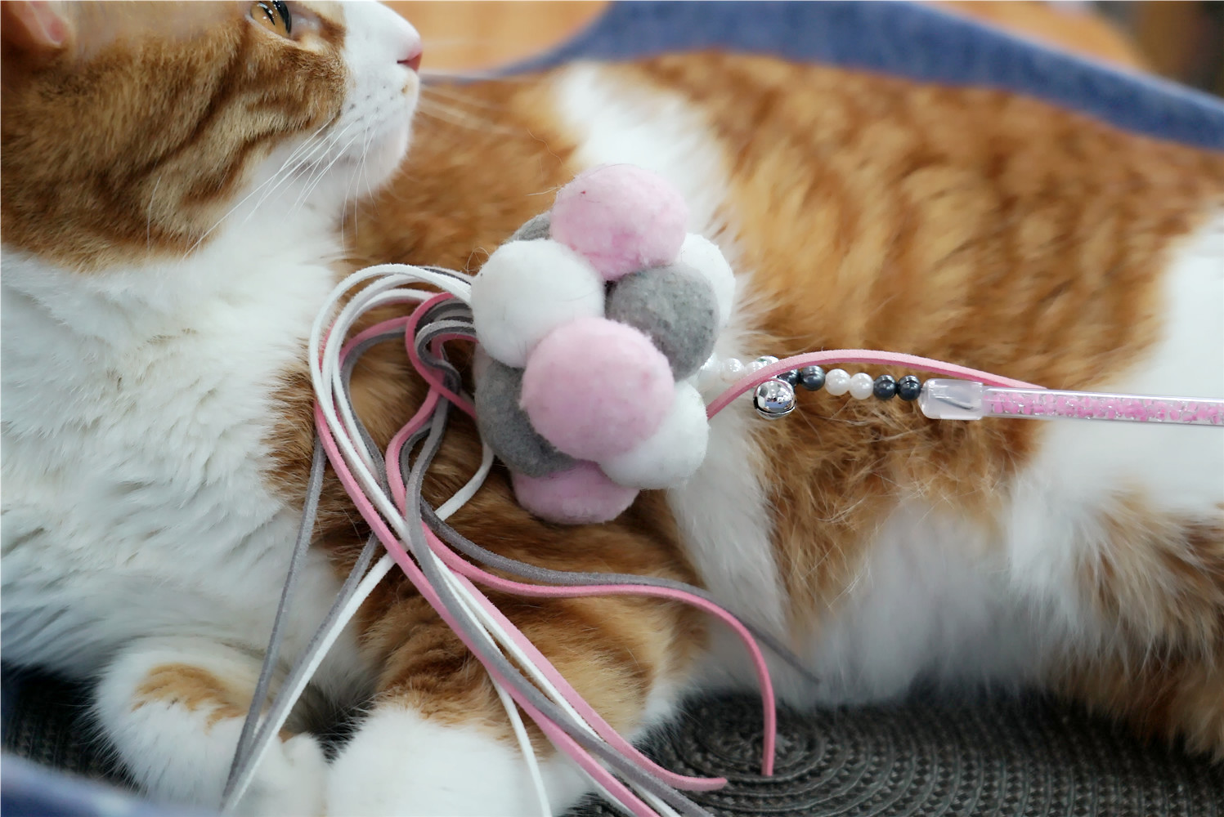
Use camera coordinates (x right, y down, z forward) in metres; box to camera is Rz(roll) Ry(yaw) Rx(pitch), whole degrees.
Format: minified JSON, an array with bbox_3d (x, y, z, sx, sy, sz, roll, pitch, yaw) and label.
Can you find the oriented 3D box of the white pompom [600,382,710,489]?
[{"bbox_3d":[0.009,0.005,0.470,0.026,0.026,0.026,0,25,0],"label":"white pompom"}]

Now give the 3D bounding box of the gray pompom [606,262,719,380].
[{"bbox_3d":[0.011,-0.019,0.468,0.026,0.027,0.026,0,25,0],"label":"gray pompom"}]

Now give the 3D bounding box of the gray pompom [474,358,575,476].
[{"bbox_3d":[-0.017,0.001,0.471,0.028,0.028,0.028,0,25,0],"label":"gray pompom"}]

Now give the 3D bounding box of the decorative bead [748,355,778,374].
[{"bbox_3d":[0.035,-0.009,0.487,0.006,0.006,0.006,0,25,0],"label":"decorative bead"}]

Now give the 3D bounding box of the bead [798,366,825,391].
[{"bbox_3d":[0.046,-0.007,0.484,0.006,0.006,0.006,0,25,0],"label":"bead"}]

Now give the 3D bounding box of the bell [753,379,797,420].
[{"bbox_3d":[0.037,-0.002,0.480,0.009,0.010,0.009,0,25,0],"label":"bell"}]

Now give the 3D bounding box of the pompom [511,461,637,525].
[{"bbox_3d":[-0.008,0.012,0.482,0.029,0.028,0.028,0,25,0],"label":"pompom"}]

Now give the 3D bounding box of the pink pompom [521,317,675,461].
[{"bbox_3d":[-0.003,-0.004,0.452,0.032,0.031,0.031,0,25,0],"label":"pink pompom"}]

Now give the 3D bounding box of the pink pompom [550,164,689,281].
[{"bbox_3d":[0.002,-0.042,0.476,0.031,0.028,0.029,0,25,0],"label":"pink pompom"}]

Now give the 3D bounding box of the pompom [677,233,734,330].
[{"bbox_3d":[0.016,-0.027,0.484,0.026,0.026,0.026,0,25,0],"label":"pompom"}]

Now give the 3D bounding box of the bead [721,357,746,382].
[{"bbox_3d":[0.028,-0.009,0.486,0.006,0.006,0.006,0,25,0],"label":"bead"}]

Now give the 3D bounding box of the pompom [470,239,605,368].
[{"bbox_3d":[-0.016,-0.023,0.468,0.030,0.029,0.029,0,25,0],"label":"pompom"}]

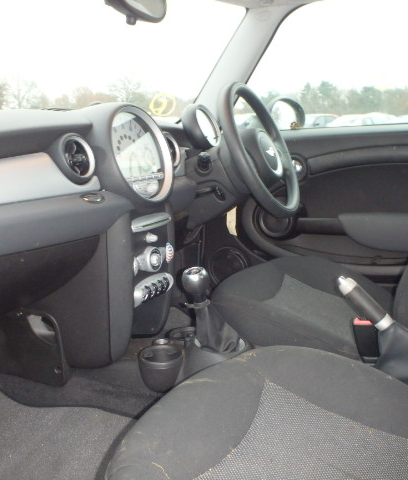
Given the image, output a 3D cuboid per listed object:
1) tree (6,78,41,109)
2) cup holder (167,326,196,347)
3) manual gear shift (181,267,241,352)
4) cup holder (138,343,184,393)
[{"bbox_3d":[-27.200,-20.780,77.318,5.200,8.600,5.200,0,13,0],"label":"tree"},{"bbox_3d":[-0.038,0.244,1.139,0.089,0.072,0.089,7,15,29],"label":"cup holder"},{"bbox_3d":[0.014,0.130,1.020,0.121,0.155,0.087,7,15,29],"label":"manual gear shift"},{"bbox_3d":[-0.087,0.266,1.048,0.089,0.072,0.089,0,13,0],"label":"cup holder"}]

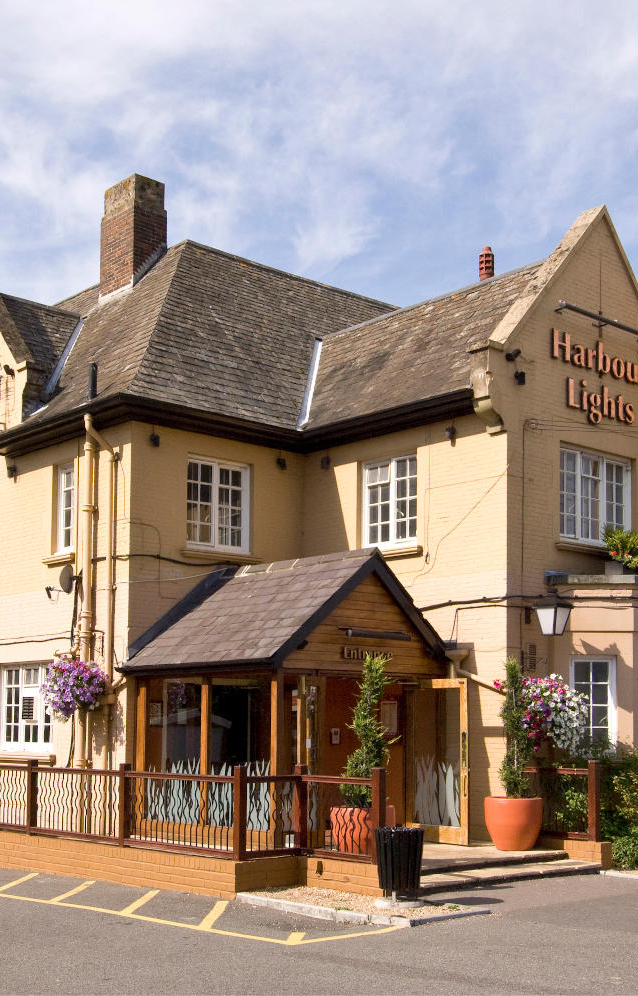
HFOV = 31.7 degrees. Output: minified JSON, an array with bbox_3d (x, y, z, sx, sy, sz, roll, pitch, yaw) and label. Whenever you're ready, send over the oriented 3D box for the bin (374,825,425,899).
[{"bbox_3d":[0.747,3.375,10.400,0.450,0.700,0.450,0,-7,0],"label":"bin"}]

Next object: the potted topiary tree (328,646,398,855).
[{"bbox_3d":[0.511,2.865,12.900,0.740,2.270,0.740,0,-7,0],"label":"potted topiary tree"}]

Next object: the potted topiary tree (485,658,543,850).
[{"bbox_3d":[2.397,3.145,13.800,0.720,2.300,0.720,0,-8,0],"label":"potted topiary tree"}]

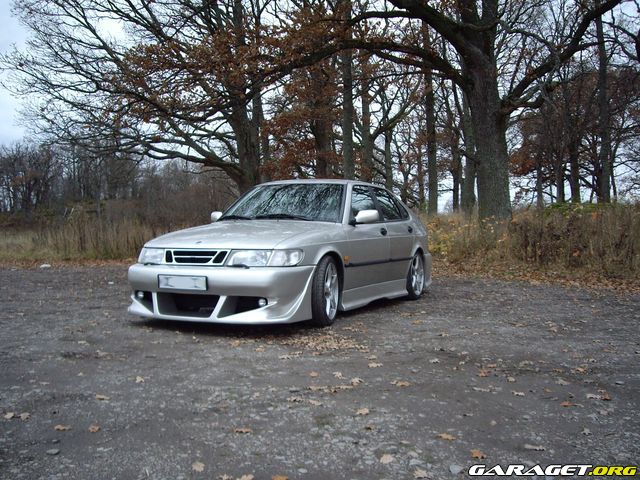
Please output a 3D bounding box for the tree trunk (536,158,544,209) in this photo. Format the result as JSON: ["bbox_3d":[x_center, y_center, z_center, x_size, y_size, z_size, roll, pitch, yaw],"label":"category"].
[{"bbox_3d":[10.357,-2.701,33.000,0.350,2.442,0.330,0,1,0],"label":"tree trunk"}]

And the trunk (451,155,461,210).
[{"bbox_3d":[5.979,-2.537,31.000,0.380,2.471,0.360,0,1,0],"label":"trunk"}]

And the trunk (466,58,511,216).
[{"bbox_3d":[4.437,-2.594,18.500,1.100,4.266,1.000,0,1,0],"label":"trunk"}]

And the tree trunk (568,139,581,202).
[{"bbox_3d":[11.229,-3.022,31.000,0.480,2.912,0.450,0,1,0],"label":"tree trunk"}]

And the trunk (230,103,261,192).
[{"bbox_3d":[-2.579,-3.023,24.000,0.950,3.211,0.900,0,1,0],"label":"trunk"}]

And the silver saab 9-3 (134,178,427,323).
[{"bbox_3d":[-0.091,0.033,7.555,1.730,1.390,4.650,0,1,24],"label":"silver saab 9-3"}]

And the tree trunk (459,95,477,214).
[{"bbox_3d":[5.284,-3.078,25.000,0.550,4.341,0.500,0,1,0],"label":"tree trunk"}]

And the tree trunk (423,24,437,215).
[{"bbox_3d":[4.052,-4.459,26.000,0.460,7.031,0.420,0,1,0],"label":"tree trunk"}]

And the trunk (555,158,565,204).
[{"bbox_3d":[10.908,-2.664,32.000,0.420,2.095,0.400,0,1,0],"label":"trunk"}]

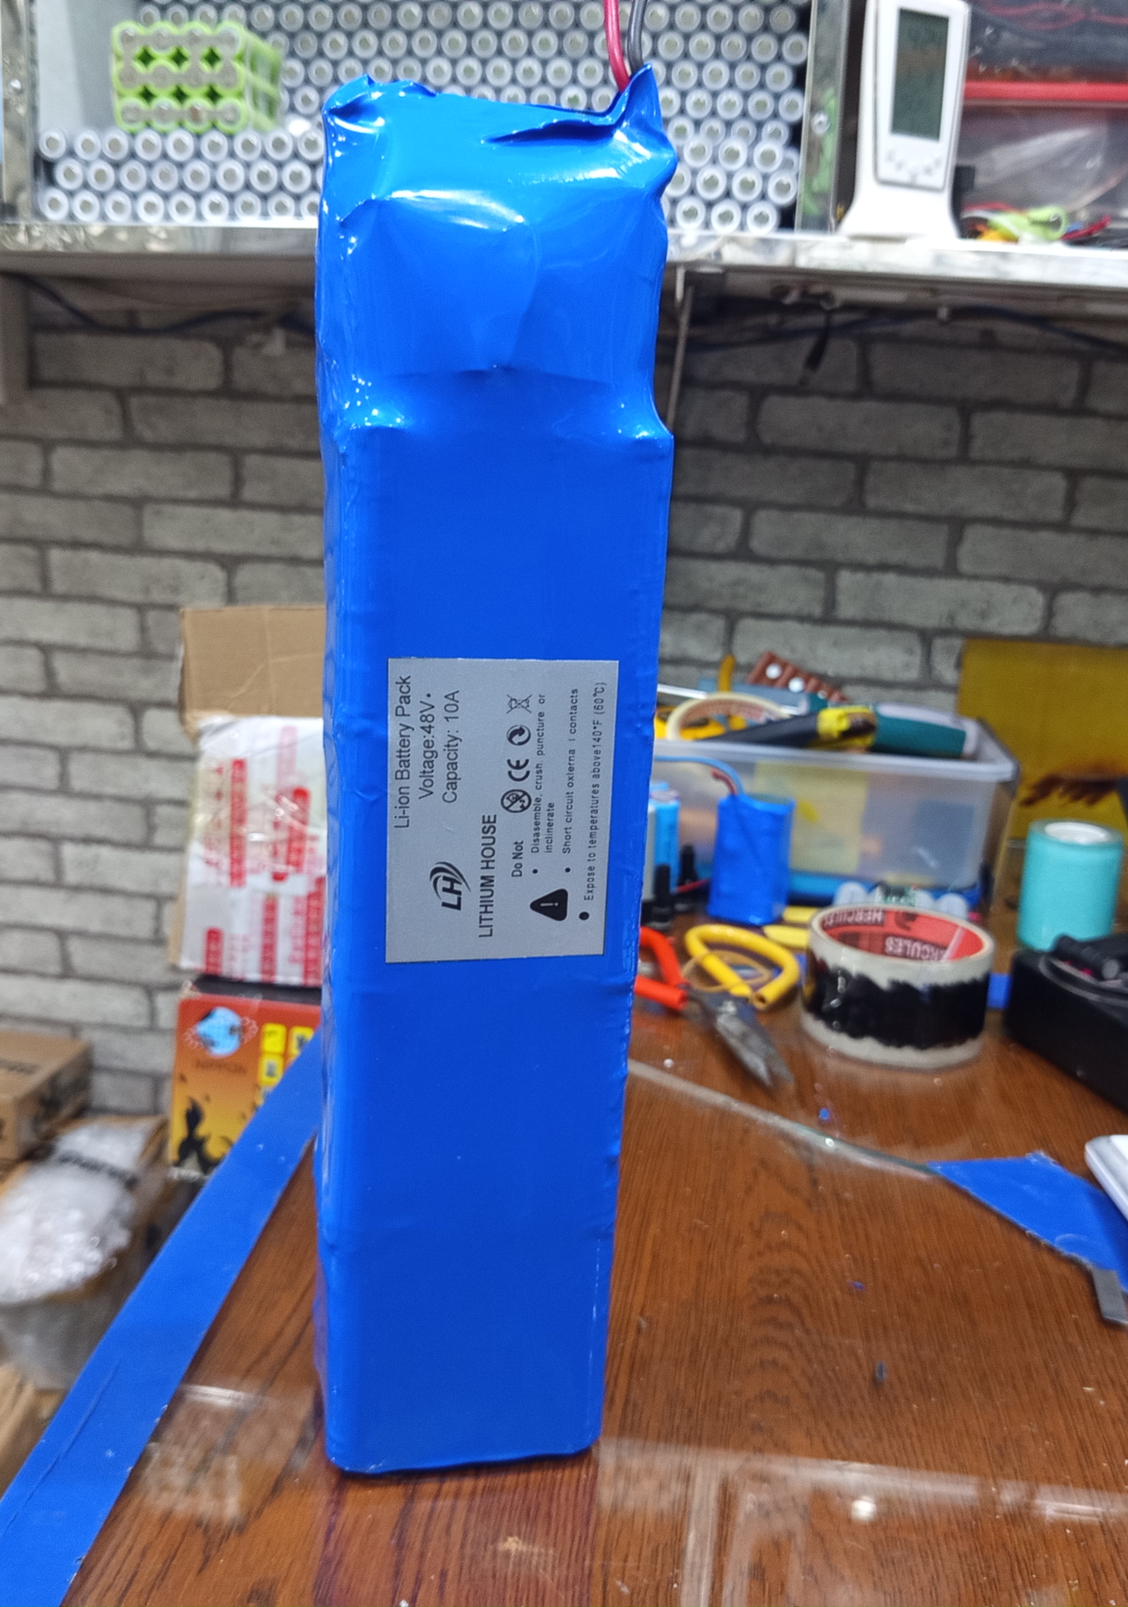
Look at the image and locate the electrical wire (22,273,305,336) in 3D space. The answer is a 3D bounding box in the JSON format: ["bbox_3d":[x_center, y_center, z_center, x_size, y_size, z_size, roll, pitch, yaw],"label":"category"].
[{"bbox_3d":[-0.272,-0.335,1.007,0.201,0.039,0.030,6,15,8],"label":"electrical wire"}]

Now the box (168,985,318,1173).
[{"bbox_3d":[-0.205,0.197,1.106,0.140,0.128,0.100,5,15,6],"label":"box"}]

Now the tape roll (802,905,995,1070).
[{"bbox_3d":[0.151,0.081,0.673,0.081,0.049,0.081,4,15,0],"label":"tape roll"}]

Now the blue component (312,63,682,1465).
[{"bbox_3d":[-0.024,0.002,0.380,0.072,0.328,0.072,1,15,-9],"label":"blue component"}]

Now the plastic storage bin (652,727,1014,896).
[{"bbox_3d":[0.146,-0.011,0.954,0.260,0.083,0.145,6,15,8],"label":"plastic storage bin"}]

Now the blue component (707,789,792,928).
[{"bbox_3d":[0.102,0.029,0.821,0.037,0.069,0.021,7,15,14],"label":"blue component"}]

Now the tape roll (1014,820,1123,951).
[{"bbox_3d":[0.279,0.045,0.819,0.050,0.060,0.050,4,15,0],"label":"tape roll"}]

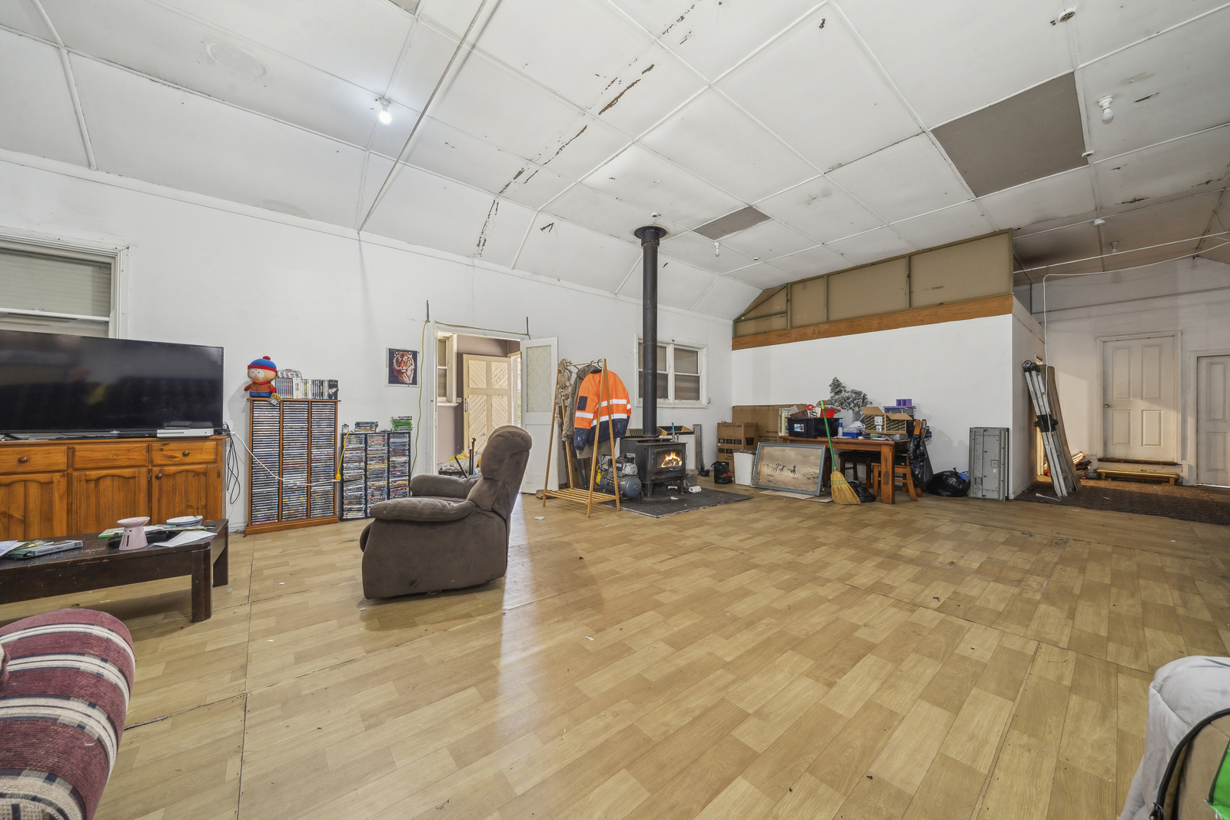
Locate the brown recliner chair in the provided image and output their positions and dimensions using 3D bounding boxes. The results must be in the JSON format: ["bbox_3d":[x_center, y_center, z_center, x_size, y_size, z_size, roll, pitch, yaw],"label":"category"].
[{"bbox_3d":[-1.189,0.654,3.121,1.050,1.060,0.980,0,0,-15],"label":"brown recliner chair"}]

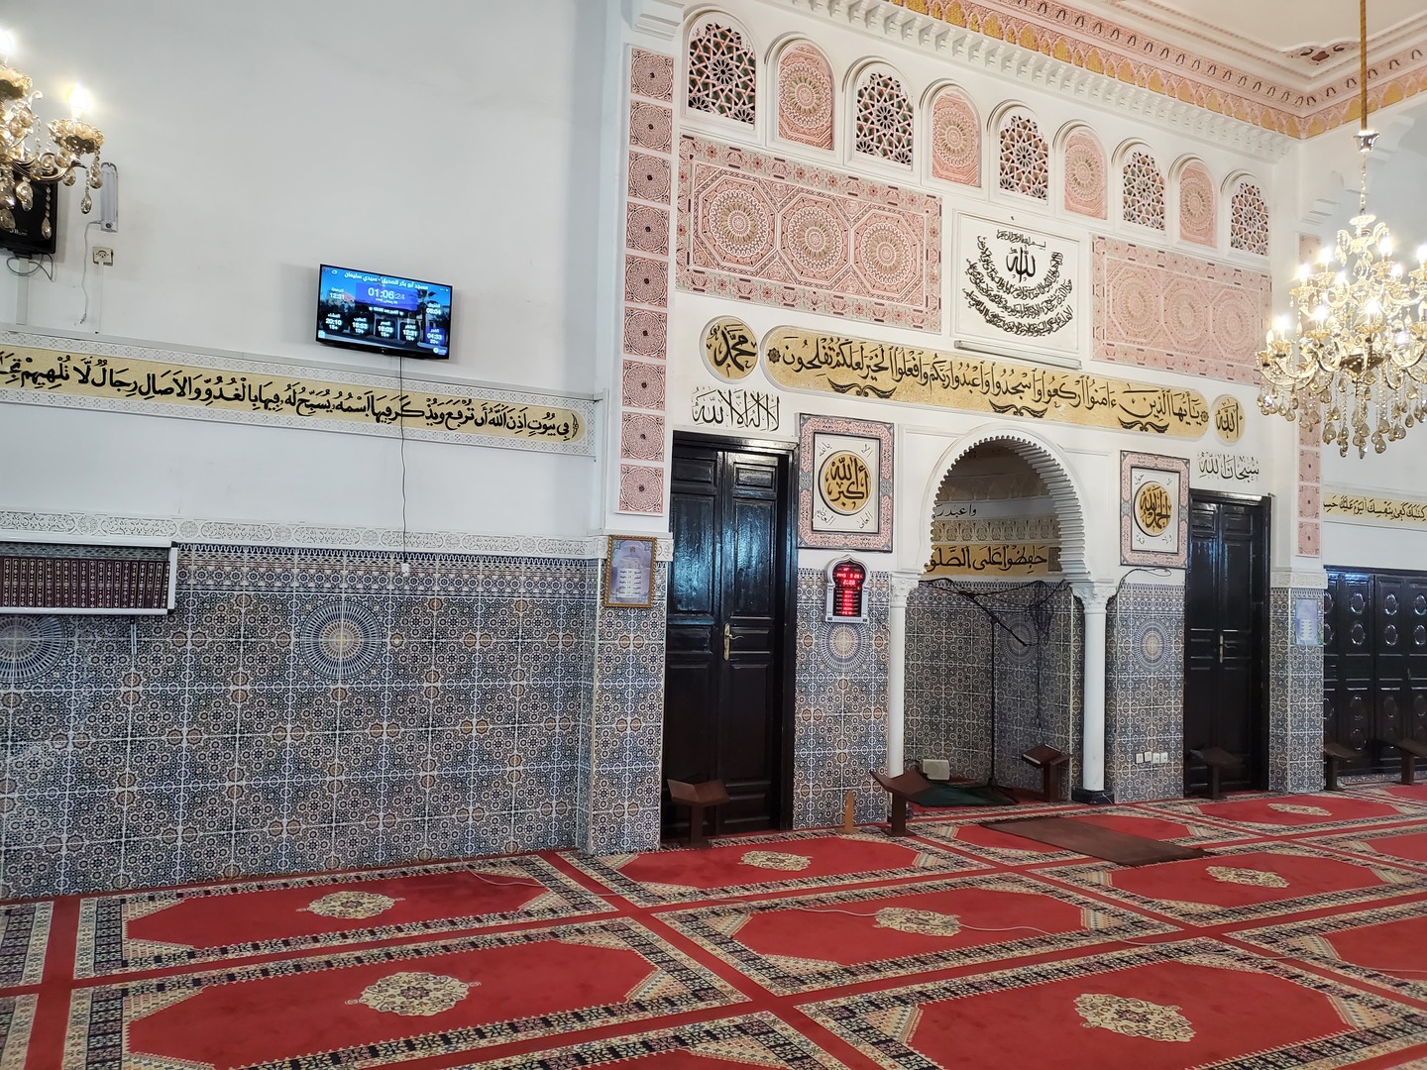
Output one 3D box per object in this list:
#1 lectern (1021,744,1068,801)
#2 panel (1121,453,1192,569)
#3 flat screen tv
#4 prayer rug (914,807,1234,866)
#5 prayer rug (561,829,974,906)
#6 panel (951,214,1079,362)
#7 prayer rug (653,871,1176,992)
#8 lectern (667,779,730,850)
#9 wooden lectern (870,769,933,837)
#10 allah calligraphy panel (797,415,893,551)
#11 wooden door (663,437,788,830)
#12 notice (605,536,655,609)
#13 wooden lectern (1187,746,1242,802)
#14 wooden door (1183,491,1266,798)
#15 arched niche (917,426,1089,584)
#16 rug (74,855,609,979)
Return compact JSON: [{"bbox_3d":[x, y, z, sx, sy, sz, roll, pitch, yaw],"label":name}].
[{"bbox_3d":[2.691,1.932,8.640,0.242,0.404,0.364,3,-3,-21],"label":"lectern"},{"bbox_3d":[3.651,-0.205,8.858,0.783,0.929,0.040,3,-3,-27],"label":"panel"},{"bbox_3d":[-1.834,-1.245,6.006,0.722,0.424,0.066,3,-3,-27],"label":"flat screen tv"},{"bbox_3d":[2.542,2.059,7.434,2.222,0.015,1.151,3,-3,-27],"label":"prayer rug"},{"bbox_3d":[0.393,1.944,6.396,2.293,0.015,1.172,3,-3,-27],"label":"prayer rug"},{"bbox_3d":[2.369,-1.916,8.262,1.262,0.919,0.040,3,-3,-27],"label":"panel"},{"bbox_3d":[0.991,1.876,5.214,2.265,0.015,1.195,3,-4,-27],"label":"prayer rug"},{"bbox_3d":[-0.106,1.738,6.693,0.364,0.404,0.242,2,-3,-12],"label":"lectern"},{"bbox_3d":[1.259,1.811,7.256,0.364,0.404,0.242,3,-3,-24],"label":"wooden lectern"},{"bbox_3d":[0.926,-0.351,7.455,0.783,0.919,0.040,3,-3,-27],"label":"allah calligraphy panel"},{"bbox_3d":[0.078,0.660,7.152,1.040,2.630,0.120,3,-4,-27],"label":"wooden door"},{"bbox_3d":[-0.495,0.225,6.488,0.305,0.422,0.025,3,3,-27],"label":"notice"},{"bbox_3d":[4.184,2.001,8.952,0.370,0.400,0.260,4,-4,-30],"label":"wooden lectern"},{"bbox_3d":[4.431,0.930,9.297,1.060,2.586,0.121,3,-3,-27],"label":"wooden door"},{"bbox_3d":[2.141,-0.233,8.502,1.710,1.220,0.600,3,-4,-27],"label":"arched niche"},{"bbox_3d":[-1.771,1.824,5.265,2.313,0.015,1.182,3,-3,-27],"label":"rug"}]

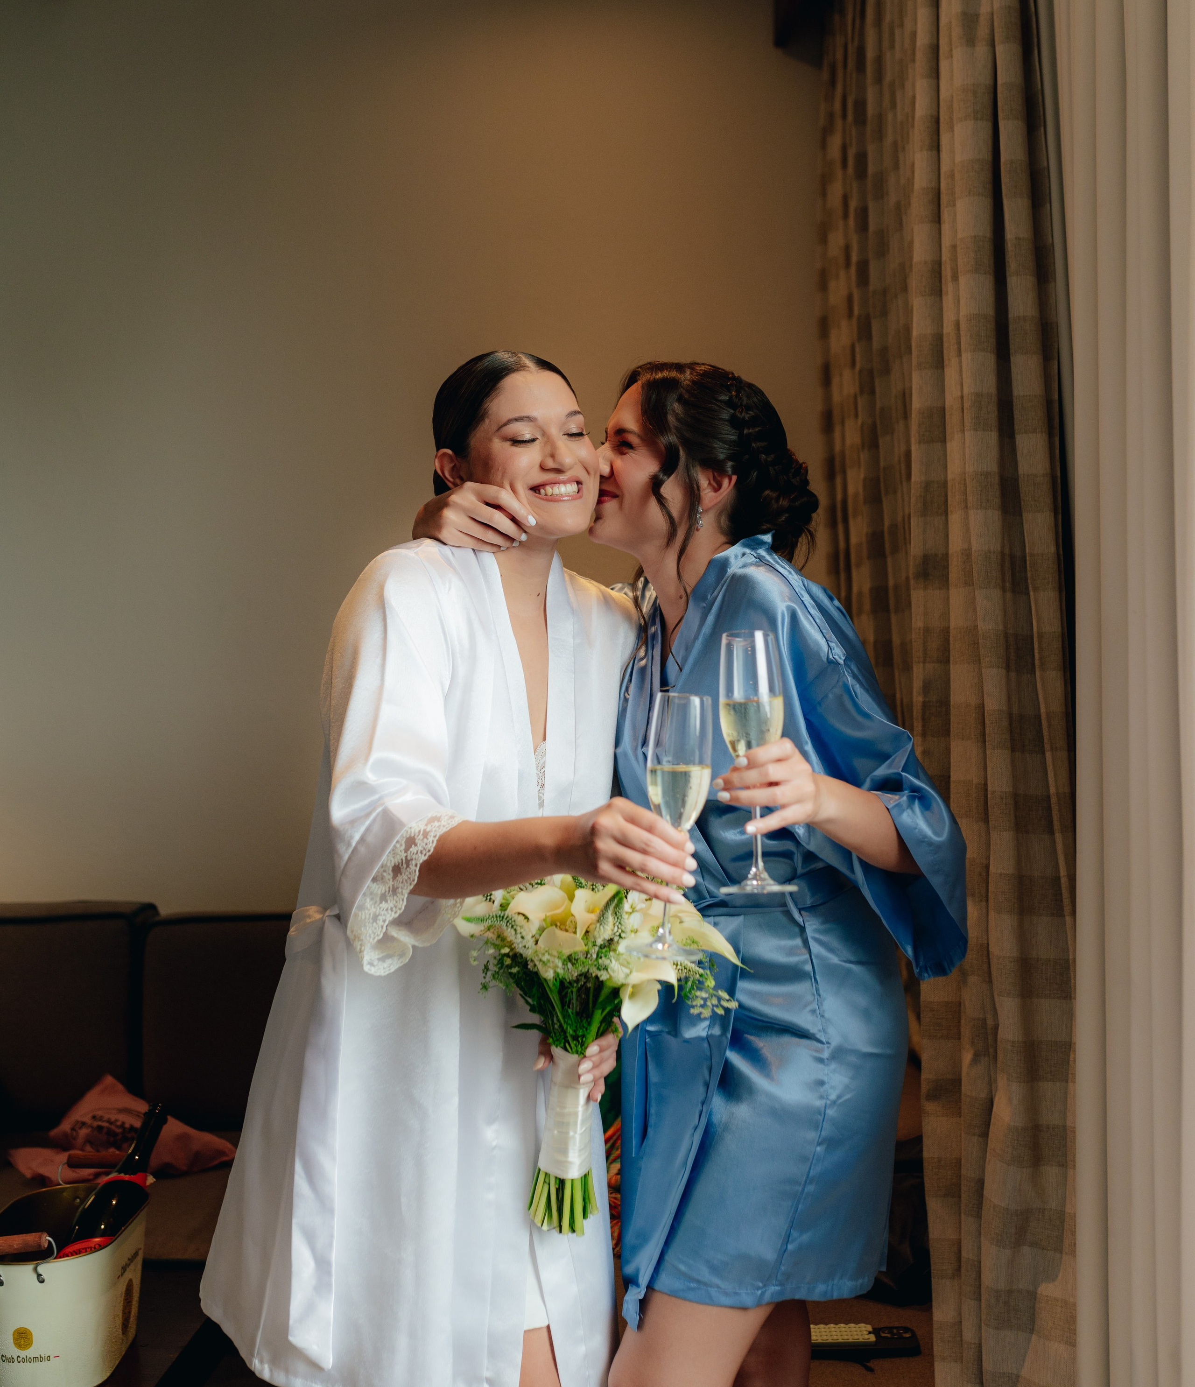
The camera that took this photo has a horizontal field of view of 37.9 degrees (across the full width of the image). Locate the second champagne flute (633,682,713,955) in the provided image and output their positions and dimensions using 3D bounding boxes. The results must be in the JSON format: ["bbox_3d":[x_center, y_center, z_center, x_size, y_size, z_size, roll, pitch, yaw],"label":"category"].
[{"bbox_3d":[0.070,0.119,1.570,0.069,0.235,0.069,4,1,0],"label":"second champagne flute"}]

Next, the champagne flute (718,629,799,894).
[{"bbox_3d":[0.142,0.063,1.590,0.069,0.233,0.069,-3,-3,0],"label":"champagne flute"}]

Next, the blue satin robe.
[{"bbox_3d":[0.176,0.253,1.850,0.520,0.850,0.360,2,2,41],"label":"blue satin robe"}]

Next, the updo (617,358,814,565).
[{"bbox_3d":[0.132,-0.247,1.870,0.210,0.220,0.180,-1,2,-19],"label":"updo"}]

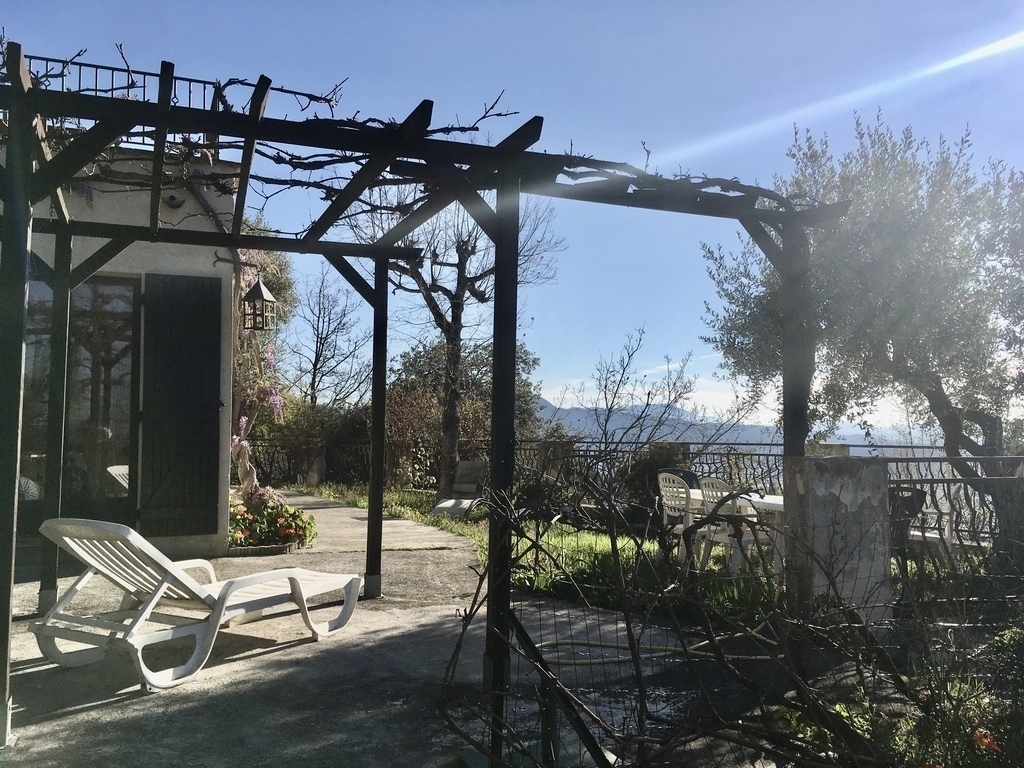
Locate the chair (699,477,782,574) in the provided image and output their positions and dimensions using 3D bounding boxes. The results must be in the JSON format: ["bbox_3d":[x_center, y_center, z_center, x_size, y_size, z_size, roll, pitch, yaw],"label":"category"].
[{"bbox_3d":[2.015,1.255,7.500,0.570,0.860,0.570,2,-2,-29],"label":"chair"}]

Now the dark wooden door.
[{"bbox_3d":[-2.990,0.199,7.750,0.660,2.350,0.060,1,-2,-19],"label":"dark wooden door"}]

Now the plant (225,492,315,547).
[{"bbox_3d":[-2.355,1.356,8.400,0.880,0.500,0.750,1,-2,-19],"label":"plant"}]

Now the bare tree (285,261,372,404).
[{"bbox_3d":[-4.361,-0.466,20.500,2.400,4.900,2.300,1,-2,0],"label":"bare tree"}]

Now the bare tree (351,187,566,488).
[{"bbox_3d":[-0.955,-1.039,14.500,3.600,5.700,3.400,1,-2,0],"label":"bare tree"}]

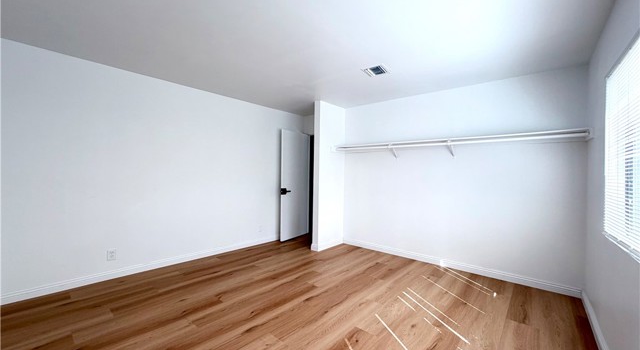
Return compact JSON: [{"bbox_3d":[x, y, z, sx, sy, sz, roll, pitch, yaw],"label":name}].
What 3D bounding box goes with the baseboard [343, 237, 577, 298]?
[{"bbox_3d":[1.568,1.211,3.685,3.078,0.102,0.020,1,0,41],"label":"baseboard"}]

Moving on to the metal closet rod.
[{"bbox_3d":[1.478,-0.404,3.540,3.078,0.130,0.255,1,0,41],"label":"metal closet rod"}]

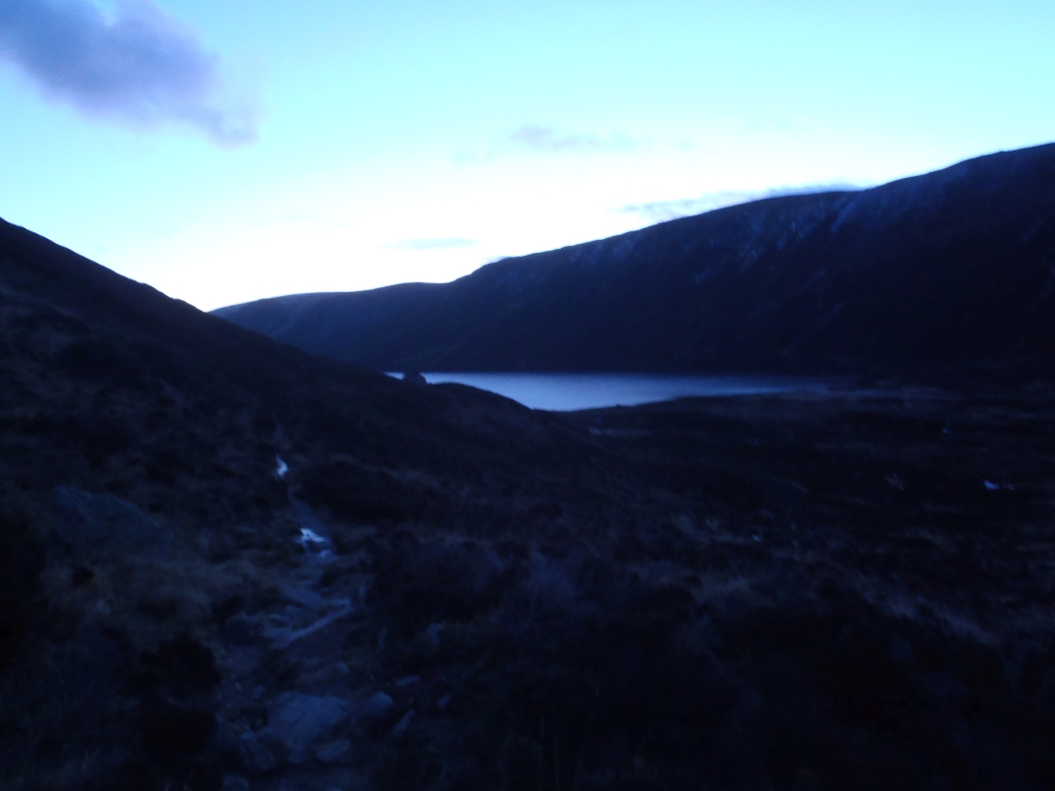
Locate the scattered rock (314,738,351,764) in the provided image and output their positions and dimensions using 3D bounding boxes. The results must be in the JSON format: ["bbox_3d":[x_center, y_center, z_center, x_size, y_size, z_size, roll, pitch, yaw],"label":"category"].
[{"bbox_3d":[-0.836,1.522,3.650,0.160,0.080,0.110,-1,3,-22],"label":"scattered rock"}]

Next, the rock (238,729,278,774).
[{"bbox_3d":[-1.155,1.526,3.650,0.165,0.110,0.190,-1,3,-20],"label":"rock"}]

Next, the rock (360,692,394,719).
[{"bbox_3d":[-0.721,1.487,4.100,0.150,0.090,0.130,0,2,-10],"label":"rock"}]

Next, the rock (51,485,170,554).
[{"bbox_3d":[-3.224,0.955,6.600,0.900,0.450,0.620,-1,3,-25],"label":"rock"}]

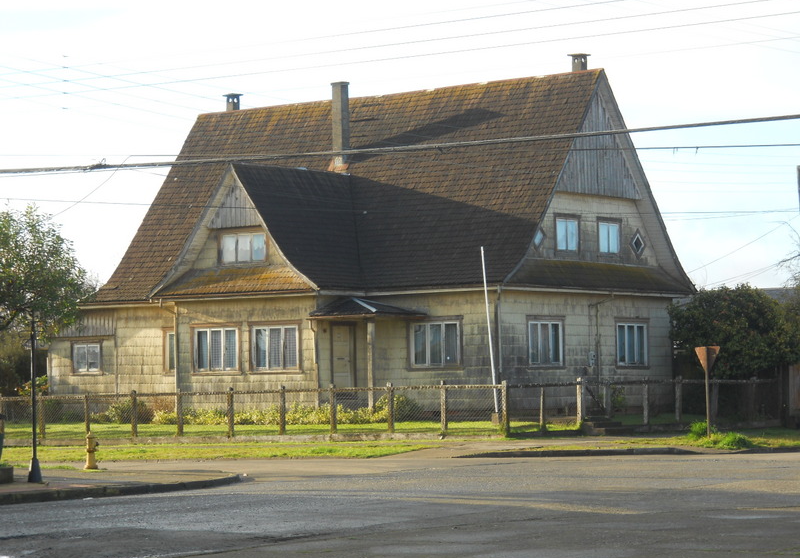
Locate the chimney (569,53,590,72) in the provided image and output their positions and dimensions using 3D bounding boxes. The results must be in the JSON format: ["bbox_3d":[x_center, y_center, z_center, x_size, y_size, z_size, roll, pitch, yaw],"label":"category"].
[{"bbox_3d":[5.623,-6.762,70.929,0.532,0.560,0.532,-3,-3,37],"label":"chimney"}]

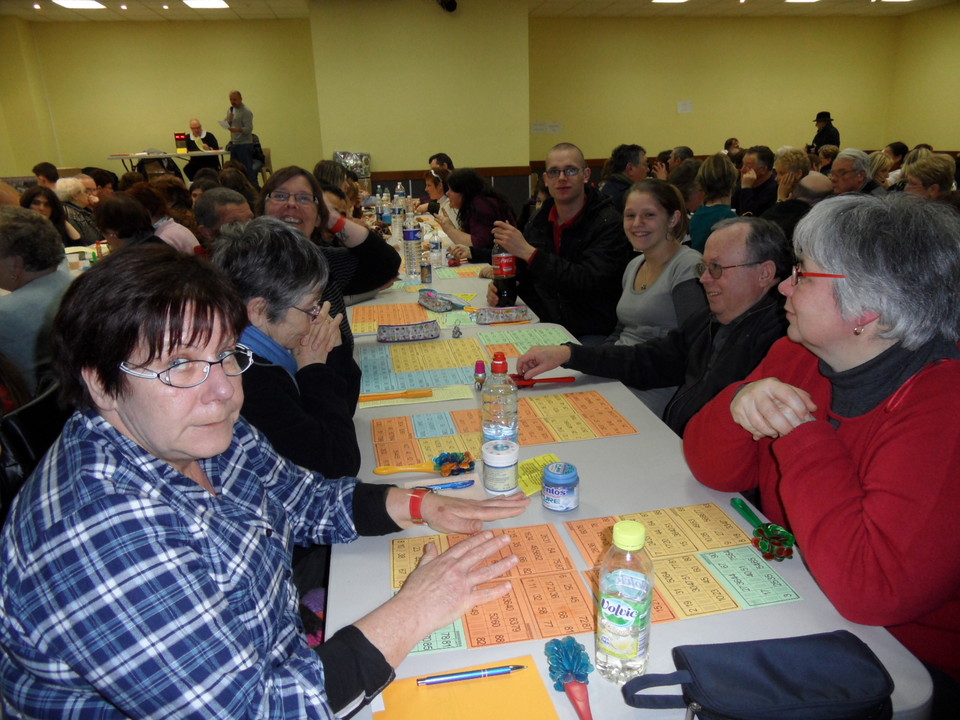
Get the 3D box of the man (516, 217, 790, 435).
[{"bbox_3d":[0.483,0.234,1.713,0.740,1.186,0.540,-10,19,-24],"label":"man"}]

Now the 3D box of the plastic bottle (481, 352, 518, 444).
[{"bbox_3d":[0.037,0.099,1.305,0.068,0.234,0.068,-4,18,-7],"label":"plastic bottle"}]

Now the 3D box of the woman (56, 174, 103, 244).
[{"bbox_3d":[-2.887,-0.725,4.952,0.660,1.220,0.500,-4,18,-7],"label":"woman"}]

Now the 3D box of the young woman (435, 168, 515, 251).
[{"bbox_3d":[0.016,-0.468,3.879,0.660,1.235,0.480,-4,18,-7],"label":"young woman"}]

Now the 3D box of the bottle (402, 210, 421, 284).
[{"bbox_3d":[-0.336,-0.545,3.193,0.087,0.319,0.087,-4,18,-7],"label":"bottle"}]

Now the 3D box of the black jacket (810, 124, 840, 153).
[{"bbox_3d":[4.941,-3.023,9.612,0.380,0.750,0.500,-4,18,-7],"label":"black jacket"}]

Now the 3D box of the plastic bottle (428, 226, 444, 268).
[{"bbox_3d":[-0.243,-0.620,3.681,0.066,0.207,0.066,-4,18,-7],"label":"plastic bottle"}]

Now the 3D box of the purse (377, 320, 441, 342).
[{"bbox_3d":[-0.242,-0.103,2.250,0.205,0.060,0.060,-4,18,-7],"label":"purse"}]

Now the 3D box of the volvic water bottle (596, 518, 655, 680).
[{"bbox_3d":[0.177,0.279,0.790,0.067,0.200,0.067,-4,18,-7],"label":"volvic water bottle"}]

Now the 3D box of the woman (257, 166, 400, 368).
[{"bbox_3d":[-0.533,0.041,2.209,0.660,1.306,0.540,7,20,25],"label":"woman"}]

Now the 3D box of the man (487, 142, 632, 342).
[{"bbox_3d":[0.344,-0.135,2.603,0.540,1.356,0.680,12,22,36],"label":"man"}]

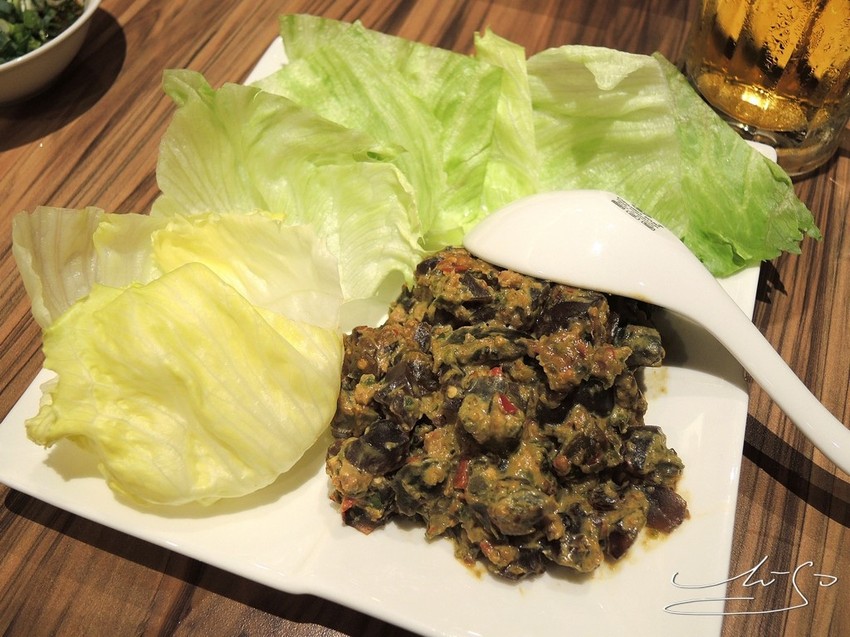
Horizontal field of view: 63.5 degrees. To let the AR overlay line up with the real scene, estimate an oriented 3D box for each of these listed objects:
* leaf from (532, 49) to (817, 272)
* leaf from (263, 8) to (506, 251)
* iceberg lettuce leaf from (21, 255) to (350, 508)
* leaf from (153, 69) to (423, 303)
[{"bbox_3d":[0.112,-0.077,0.318,0.125,0.040,0.108,1,59,-2],"label":"leaf"},{"bbox_3d":[-0.018,-0.090,0.318,0.116,0.043,0.117,1,59,-2],"label":"leaf"},{"bbox_3d":[-0.087,0.021,0.248,0.113,0.043,0.085,1,59,-2],"label":"iceberg lettuce leaf"},{"bbox_3d":[-0.062,-0.062,0.299,0.123,0.043,0.110,1,59,-2],"label":"leaf"}]

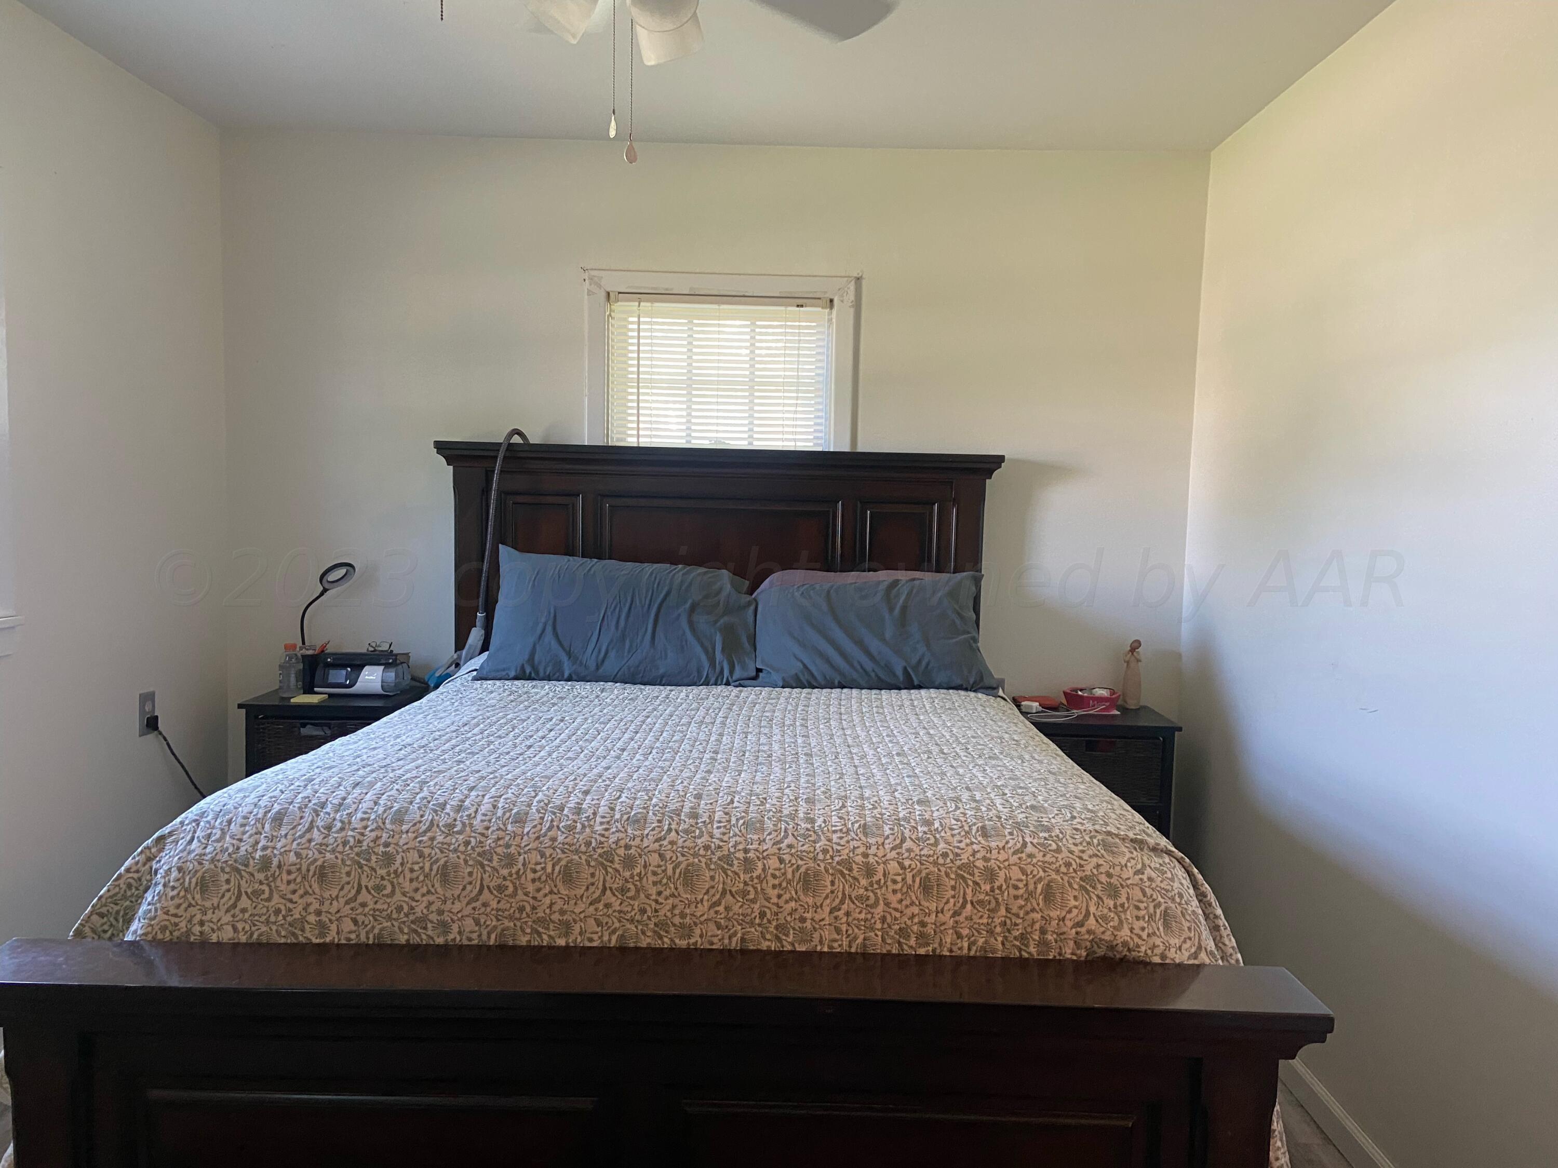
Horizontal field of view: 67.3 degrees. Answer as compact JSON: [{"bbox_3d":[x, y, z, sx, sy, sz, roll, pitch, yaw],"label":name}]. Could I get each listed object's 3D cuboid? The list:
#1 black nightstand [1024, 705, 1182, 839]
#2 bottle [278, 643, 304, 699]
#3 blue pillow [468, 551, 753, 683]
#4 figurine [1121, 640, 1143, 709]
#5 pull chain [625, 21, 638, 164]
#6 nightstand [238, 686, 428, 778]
[{"bbox_3d":[0.897,0.768,3.462,0.448,0.770,0.315,1,4,0],"label":"black nightstand"},{"bbox_3d":[-1.427,0.252,3.425,0.069,0.155,0.069,1,4,0],"label":"bottle"},{"bbox_3d":[-0.441,0.091,3.274,0.740,0.430,0.180,2,-27,1],"label":"blue pillow"},{"bbox_3d":[1.071,0.273,3.542,0.056,0.213,0.050,2,4,10],"label":"figurine"},{"bbox_3d":[-0.208,-0.706,1.652,0.019,0.221,0.012,1,4,0],"label":"pull chain"},{"bbox_3d":[-1.307,0.716,3.467,0.446,0.770,0.315,1,4,0],"label":"nightstand"}]

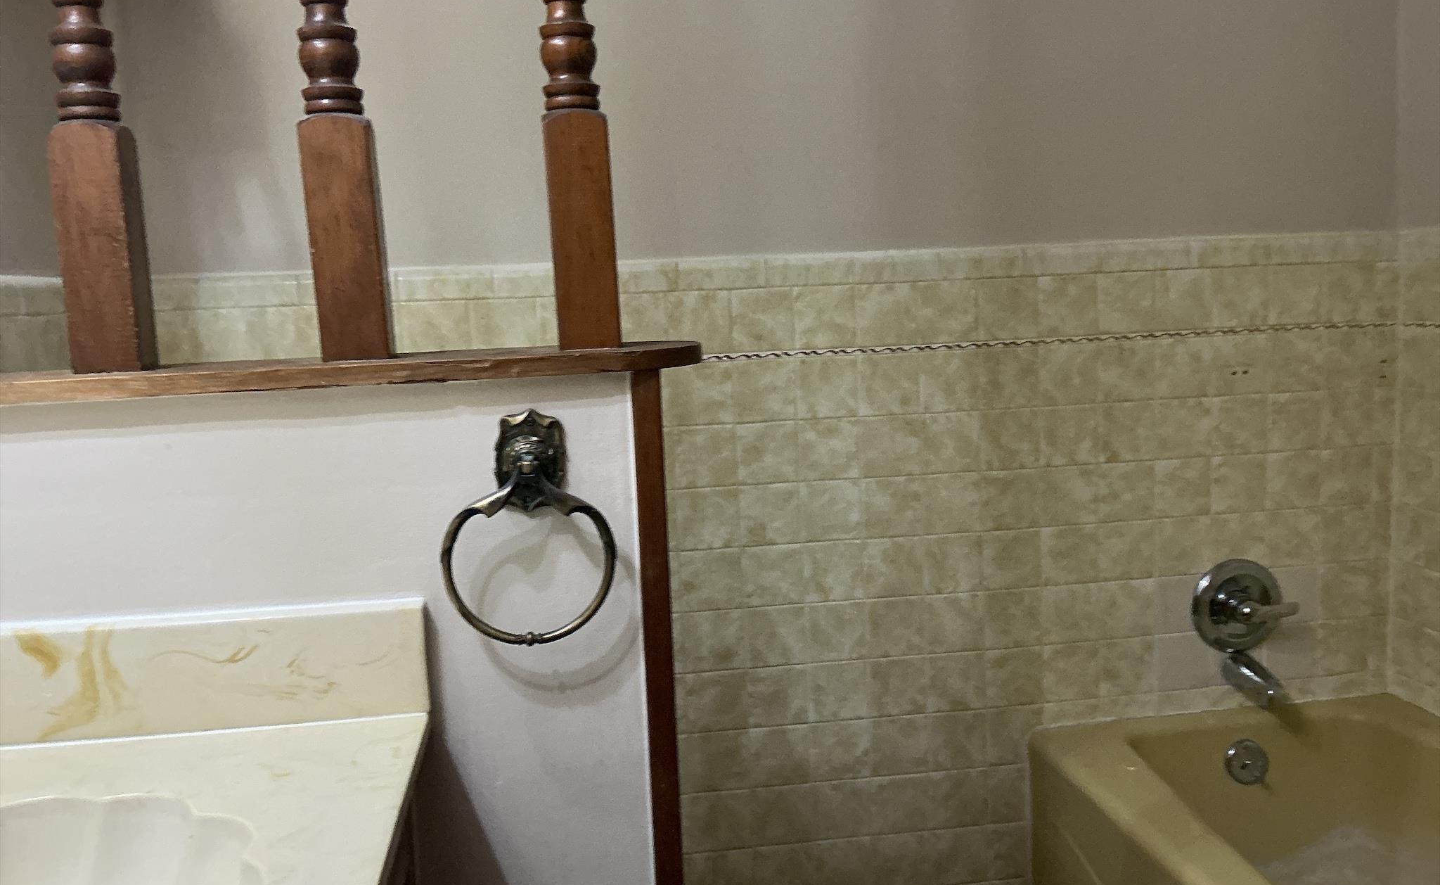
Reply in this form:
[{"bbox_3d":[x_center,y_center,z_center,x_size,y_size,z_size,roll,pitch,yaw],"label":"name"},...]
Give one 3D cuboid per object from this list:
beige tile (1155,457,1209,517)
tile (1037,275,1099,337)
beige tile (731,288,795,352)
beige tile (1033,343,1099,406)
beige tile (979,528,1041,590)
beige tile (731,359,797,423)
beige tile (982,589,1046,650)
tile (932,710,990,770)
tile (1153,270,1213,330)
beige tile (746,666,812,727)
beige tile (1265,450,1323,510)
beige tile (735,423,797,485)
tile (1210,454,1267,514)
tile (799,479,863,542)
[{"bbox_3d":[0.850,0.083,2.140,0.108,0.108,0.010,-3,6,-7],"label":"beige tile"},{"bbox_3d":[0.617,-0.244,2.082,0.108,0.108,0.008,-3,6,-7],"label":"tile"},{"bbox_3d":[0.073,-0.210,2.005,0.108,0.108,0.009,-3,6,-7],"label":"beige tile"},{"bbox_3d":[0.618,-0.121,2.080,0.107,0.107,0.009,-3,5,-7],"label":"beige tile"},{"bbox_3d":[0.525,0.209,2.097,0.107,0.107,0.009,-3,5,-7],"label":"beige tile"},{"bbox_3d":[0.079,-0.089,2.017,0.108,0.108,0.009,-3,6,-7],"label":"beige tile"},{"bbox_3d":[0.531,0.319,2.117,0.108,0.108,0.009,-3,6,-7],"label":"beige tile"},{"bbox_3d":[0.436,0.545,2.133,0.108,0.108,0.008,-3,6,-7],"label":"tile"},{"bbox_3d":[0.830,-0.256,2.098,0.108,0.108,0.009,-3,6,-7],"label":"tile"},{"bbox_3d":[0.105,0.455,2.083,0.108,0.108,0.008,-3,6,-7],"label":"beige tile"},{"bbox_3d":[1.067,0.071,2.167,0.108,0.108,0.008,-3,6,-7],"label":"beige tile"},{"bbox_3d":[0.085,0.019,2.040,0.108,0.108,0.008,-3,6,-7],"label":"beige tile"},{"bbox_3d":[0.951,0.076,2.137,0.107,0.107,0.009,-3,5,-7],"label":"tile"},{"bbox_3d":[0.198,0.122,2.064,0.108,0.108,0.008,-3,6,-7],"label":"tile"}]

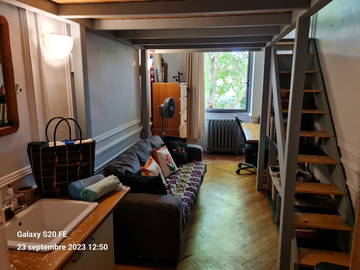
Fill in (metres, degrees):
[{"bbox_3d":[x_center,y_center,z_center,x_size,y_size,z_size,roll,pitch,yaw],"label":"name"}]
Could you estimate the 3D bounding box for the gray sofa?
[{"bbox_3d":[-0.241,0.544,3.370,0.900,0.830,2.130,2,11,8],"label":"gray sofa"}]

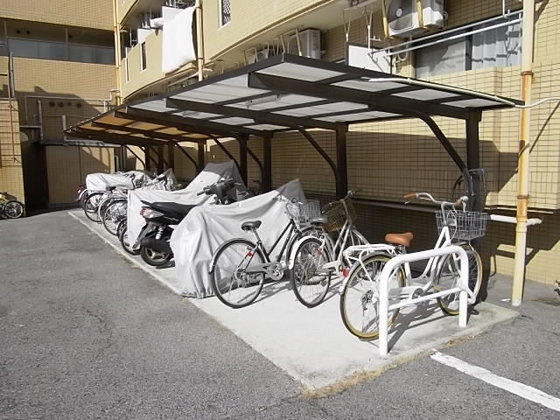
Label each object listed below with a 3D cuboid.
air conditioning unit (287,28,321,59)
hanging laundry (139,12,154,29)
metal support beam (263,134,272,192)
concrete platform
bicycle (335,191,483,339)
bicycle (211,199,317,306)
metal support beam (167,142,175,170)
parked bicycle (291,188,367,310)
[{"bbox_3d":[0.458,-3.066,8.481,0.290,0.570,0.760,-5,8,-32],"label":"air conditioning unit"},{"bbox_3d":[-4.485,-6.333,14.675,0.400,0.700,0.600,-5,8,-34],"label":"hanging laundry"},{"bbox_3d":[-0.195,-0.369,7.627,0.100,1.900,0.100,-5,8,-32],"label":"metal support beam"},{"bbox_3d":[-1.999,0.559,8.555,2.450,0.100,12.000,-5,8,-32],"label":"concrete platform"},{"bbox_3d":[1.229,0.504,3.791,1.760,1.050,0.550,-5,8,-29],"label":"bicycle"},{"bbox_3d":[-0.042,0.408,4.743,0.550,1.050,1.760,5,9,39],"label":"bicycle"},{"bbox_3d":[-2.953,-0.844,11.932,0.100,1.900,0.100,-5,8,-32],"label":"metal support beam"},{"bbox_3d":[0.640,0.396,4.764,0.550,1.050,1.760,4,8,34],"label":"parked bicycle"}]

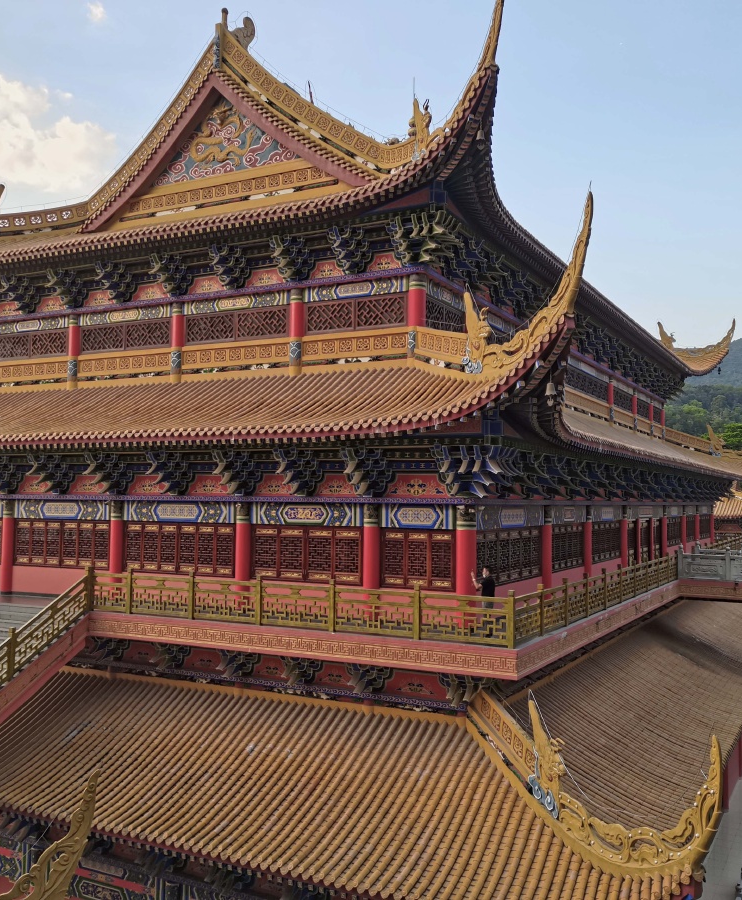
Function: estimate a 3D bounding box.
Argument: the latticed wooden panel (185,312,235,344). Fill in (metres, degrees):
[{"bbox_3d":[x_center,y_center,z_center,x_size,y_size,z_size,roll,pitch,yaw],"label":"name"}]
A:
[{"bbox_3d":[-5.385,-4.052,30.182,2.122,1.061,0.120,-1,-4,28],"label":"latticed wooden panel"}]

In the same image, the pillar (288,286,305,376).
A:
[{"bbox_3d":[-2.353,-3.793,28.943,0.460,2.788,0.460,-1,-4,28],"label":"pillar"}]

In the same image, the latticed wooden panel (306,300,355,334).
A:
[{"bbox_3d":[-1.296,-4.138,28.237,1.882,1.019,0.098,-1,-4,28],"label":"latticed wooden panel"}]

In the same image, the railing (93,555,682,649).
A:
[{"bbox_3d":[2.396,4.377,31.609,12.823,1.248,20.686,-1,-4,28],"label":"railing"}]

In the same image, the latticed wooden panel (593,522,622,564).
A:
[{"bbox_3d":[9.585,3.648,36.228,0.120,1.573,5.428,-1,-4,28],"label":"latticed wooden panel"}]

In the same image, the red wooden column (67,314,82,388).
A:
[{"bbox_3d":[-10.978,-3.633,33.255,0.412,2.793,0.412,-1,-4,28],"label":"red wooden column"}]

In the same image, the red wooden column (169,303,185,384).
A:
[{"bbox_3d":[-6.607,-3.647,30.742,0.515,2.781,0.536,1,-3,0],"label":"red wooden column"}]

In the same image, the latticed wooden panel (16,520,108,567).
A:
[{"bbox_3d":[-10.282,3.100,29.718,4.274,1.566,0.120,-1,-4,28],"label":"latticed wooden panel"}]

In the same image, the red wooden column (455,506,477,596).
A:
[{"bbox_3d":[2.428,2.948,22.882,0.520,3.077,0.520,-1,-4,28],"label":"red wooden column"}]

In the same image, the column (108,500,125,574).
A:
[{"bbox_3d":[-7.934,3.153,28.155,0.412,3.136,0.412,-1,-4,28],"label":"column"}]

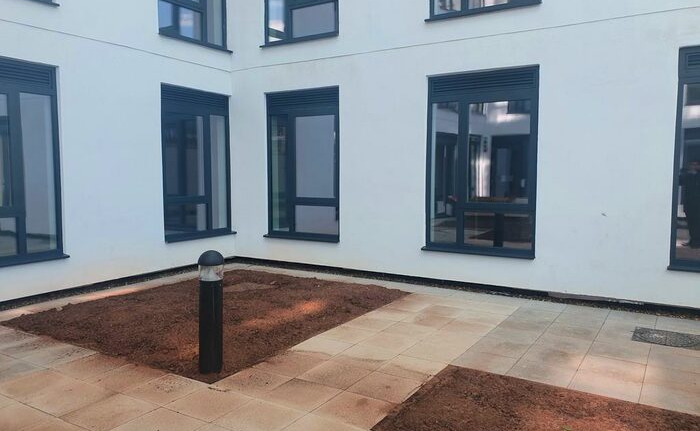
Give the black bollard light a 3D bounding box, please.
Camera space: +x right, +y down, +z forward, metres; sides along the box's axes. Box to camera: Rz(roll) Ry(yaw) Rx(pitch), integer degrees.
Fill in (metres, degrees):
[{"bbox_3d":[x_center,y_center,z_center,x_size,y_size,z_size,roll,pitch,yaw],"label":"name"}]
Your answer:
[{"bbox_3d":[-1.145,0.775,4.295,0.205,0.985,0.205,0,5,0],"label":"black bollard light"}]

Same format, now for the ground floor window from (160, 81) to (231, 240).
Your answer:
[{"bbox_3d":[-2.476,-0.832,8.712,0.120,2.430,1.460,3,6,32],"label":"ground floor window"}]

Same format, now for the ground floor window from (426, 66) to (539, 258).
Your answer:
[{"bbox_3d":[1.697,-0.676,6.949,1.490,2.420,0.120,3,6,32],"label":"ground floor window"}]

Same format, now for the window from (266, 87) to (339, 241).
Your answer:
[{"bbox_3d":[-0.791,-0.803,8.529,1.480,2.420,0.120,3,6,32],"label":"window"}]

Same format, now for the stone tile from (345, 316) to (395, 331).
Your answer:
[{"bbox_3d":[0.212,1.166,5.552,0.450,0.040,0.450,3,6,32],"label":"stone tile"}]

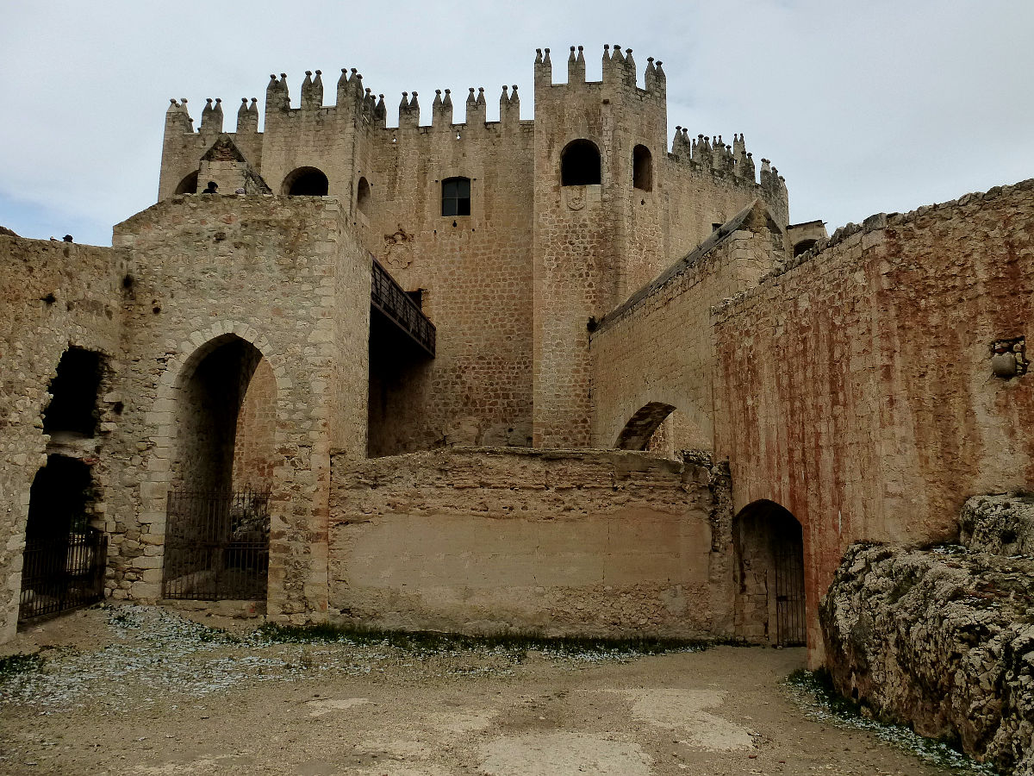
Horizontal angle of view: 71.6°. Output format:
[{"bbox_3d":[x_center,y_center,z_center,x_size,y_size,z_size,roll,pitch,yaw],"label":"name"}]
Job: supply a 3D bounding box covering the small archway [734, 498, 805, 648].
[{"bbox_3d":[4.709,3.344,12.734,0.650,2.703,2.155,1,-6,-15],"label":"small archway"}]

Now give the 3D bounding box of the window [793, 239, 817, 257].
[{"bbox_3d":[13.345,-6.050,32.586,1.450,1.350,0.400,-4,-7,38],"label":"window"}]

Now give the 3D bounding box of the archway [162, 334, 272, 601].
[{"bbox_3d":[-5.638,1.502,14.121,2.013,5.085,0.800,0,-6,2],"label":"archway"}]

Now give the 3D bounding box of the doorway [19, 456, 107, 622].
[{"bbox_3d":[-7.928,2.484,12.285,0.600,2.590,2.533,0,-6,-2],"label":"doorway"}]

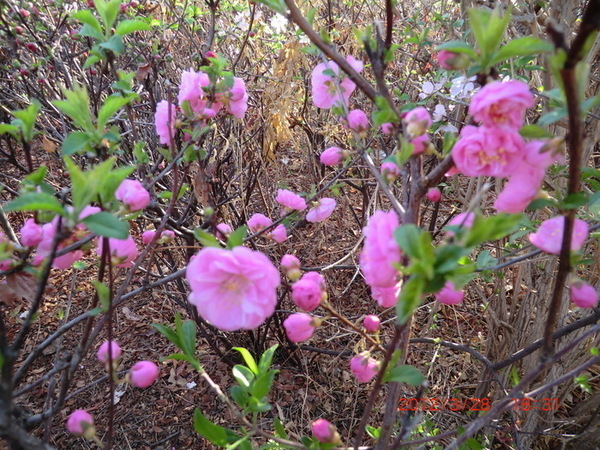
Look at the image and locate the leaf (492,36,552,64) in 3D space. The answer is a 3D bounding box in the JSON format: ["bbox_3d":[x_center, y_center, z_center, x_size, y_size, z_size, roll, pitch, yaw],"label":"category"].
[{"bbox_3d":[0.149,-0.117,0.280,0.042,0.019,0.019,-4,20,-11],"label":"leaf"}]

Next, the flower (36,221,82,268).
[{"bbox_3d":[-0.192,0.015,0.330,0.022,0.034,0.031,10,27,21],"label":"flower"}]

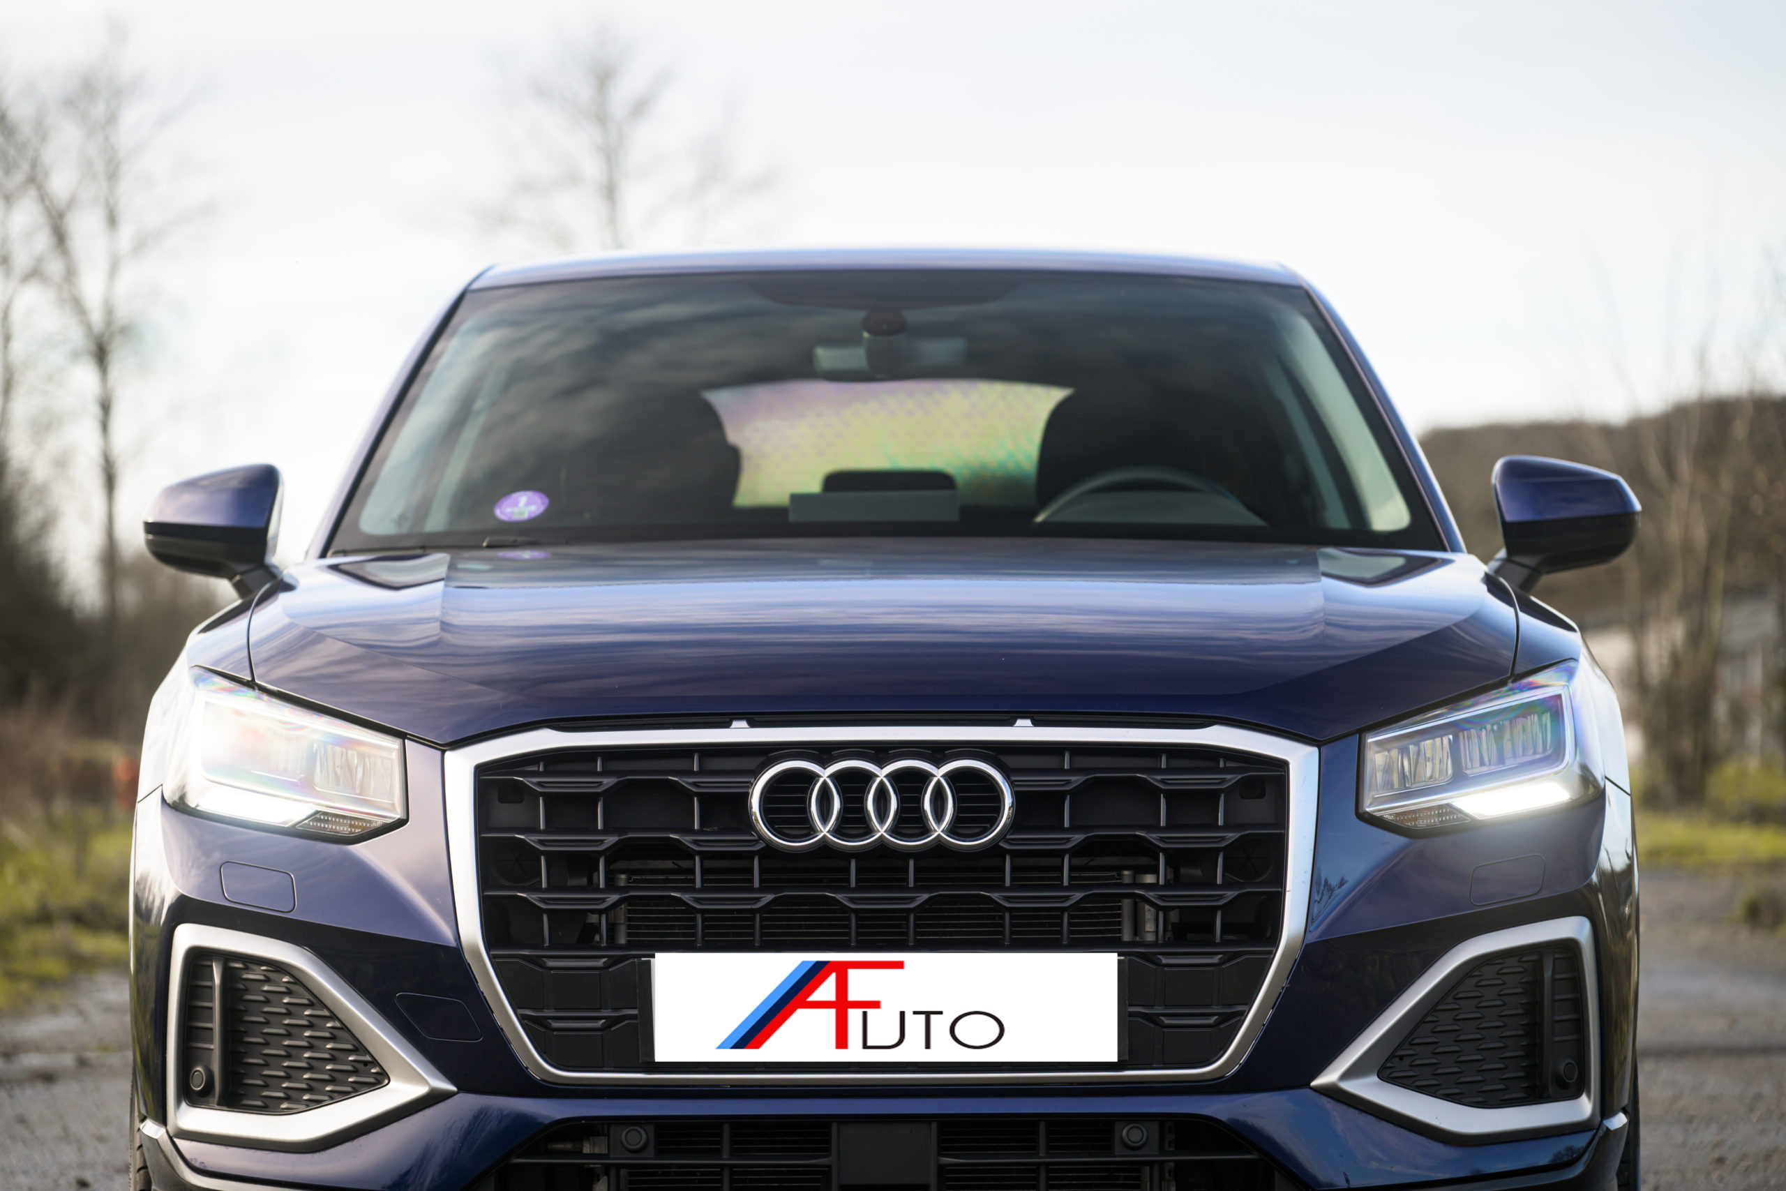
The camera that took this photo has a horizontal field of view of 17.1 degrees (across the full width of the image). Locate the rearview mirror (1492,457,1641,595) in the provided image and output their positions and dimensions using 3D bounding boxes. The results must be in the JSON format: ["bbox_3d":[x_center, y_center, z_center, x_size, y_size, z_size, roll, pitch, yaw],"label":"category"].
[{"bbox_3d":[0.904,-0.096,8.020,0.205,0.187,0.160,0,0,0],"label":"rearview mirror"}]

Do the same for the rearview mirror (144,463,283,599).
[{"bbox_3d":[-0.915,-0.086,8.020,0.205,0.187,0.160,0,0,0],"label":"rearview mirror"}]

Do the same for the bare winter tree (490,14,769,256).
[{"bbox_3d":[-2.730,-2.400,60.000,3.500,6.900,3.300,0,0,0],"label":"bare winter tree"}]

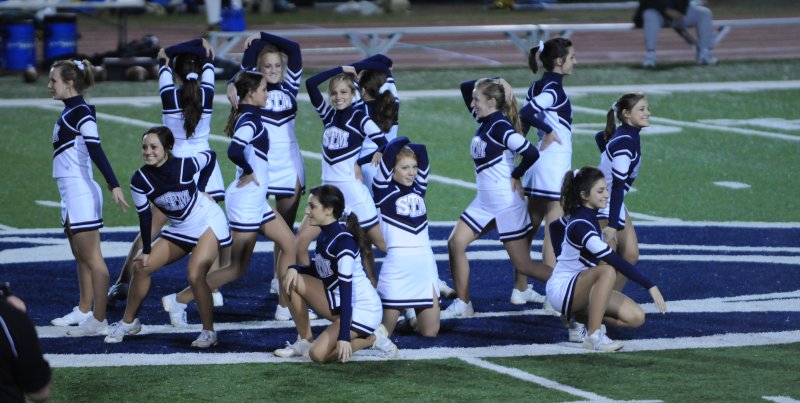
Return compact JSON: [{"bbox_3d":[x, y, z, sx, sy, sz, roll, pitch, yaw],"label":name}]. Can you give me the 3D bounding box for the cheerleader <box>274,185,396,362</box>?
[{"bbox_3d":[-0.360,0.386,37.309,0.700,0.980,0.520,-3,5,-32],"label":"cheerleader"}]

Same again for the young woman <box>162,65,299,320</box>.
[{"bbox_3d":[-0.961,-0.023,39.849,0.930,1.500,0.460,-1,4,-11],"label":"young woman"}]

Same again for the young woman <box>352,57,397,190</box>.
[{"bbox_3d":[-0.052,-0.147,41.326,0.620,1.490,0.450,-2,4,-17],"label":"young woman"}]

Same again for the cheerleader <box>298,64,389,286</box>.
[{"bbox_3d":[-0.308,-0.057,39.890,0.620,1.510,0.700,2,5,33],"label":"cheerleader"}]

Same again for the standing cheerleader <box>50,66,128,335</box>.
[{"bbox_3d":[-1.857,-0.034,39.553,0.460,1.620,0.520,-1,4,-13],"label":"standing cheerleader"}]

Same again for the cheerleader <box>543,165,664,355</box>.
[{"bbox_3d":[1.176,0.313,38.002,0.680,1.010,0.520,0,4,2],"label":"cheerleader"}]

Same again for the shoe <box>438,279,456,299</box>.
[{"bbox_3d":[0.274,0.527,41.500,0.260,0.120,0.100,38,6,2],"label":"shoe"}]

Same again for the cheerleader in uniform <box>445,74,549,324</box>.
[{"bbox_3d":[0.592,-0.018,39.892,0.680,1.420,0.520,-3,5,-32],"label":"cheerleader in uniform"}]

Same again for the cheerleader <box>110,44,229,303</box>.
[{"bbox_3d":[-1.444,-0.189,41.138,0.700,1.620,0.480,-1,4,-14],"label":"cheerleader"}]

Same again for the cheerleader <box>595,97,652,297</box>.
[{"bbox_3d":[1.200,0.048,39.646,0.620,1.390,0.450,-1,4,-5],"label":"cheerleader"}]

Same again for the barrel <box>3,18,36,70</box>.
[{"bbox_3d":[-4.307,-1.771,75.320,0.400,0.600,0.400,-1,4,-12],"label":"barrel"}]

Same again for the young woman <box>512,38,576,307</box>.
[{"bbox_3d":[0.899,-0.180,41.154,0.430,1.650,0.460,-1,4,-12],"label":"young woman"}]

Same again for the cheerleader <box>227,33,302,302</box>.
[{"bbox_3d":[-0.817,-0.237,42.000,0.470,1.660,0.380,-1,4,-7],"label":"cheerleader"}]

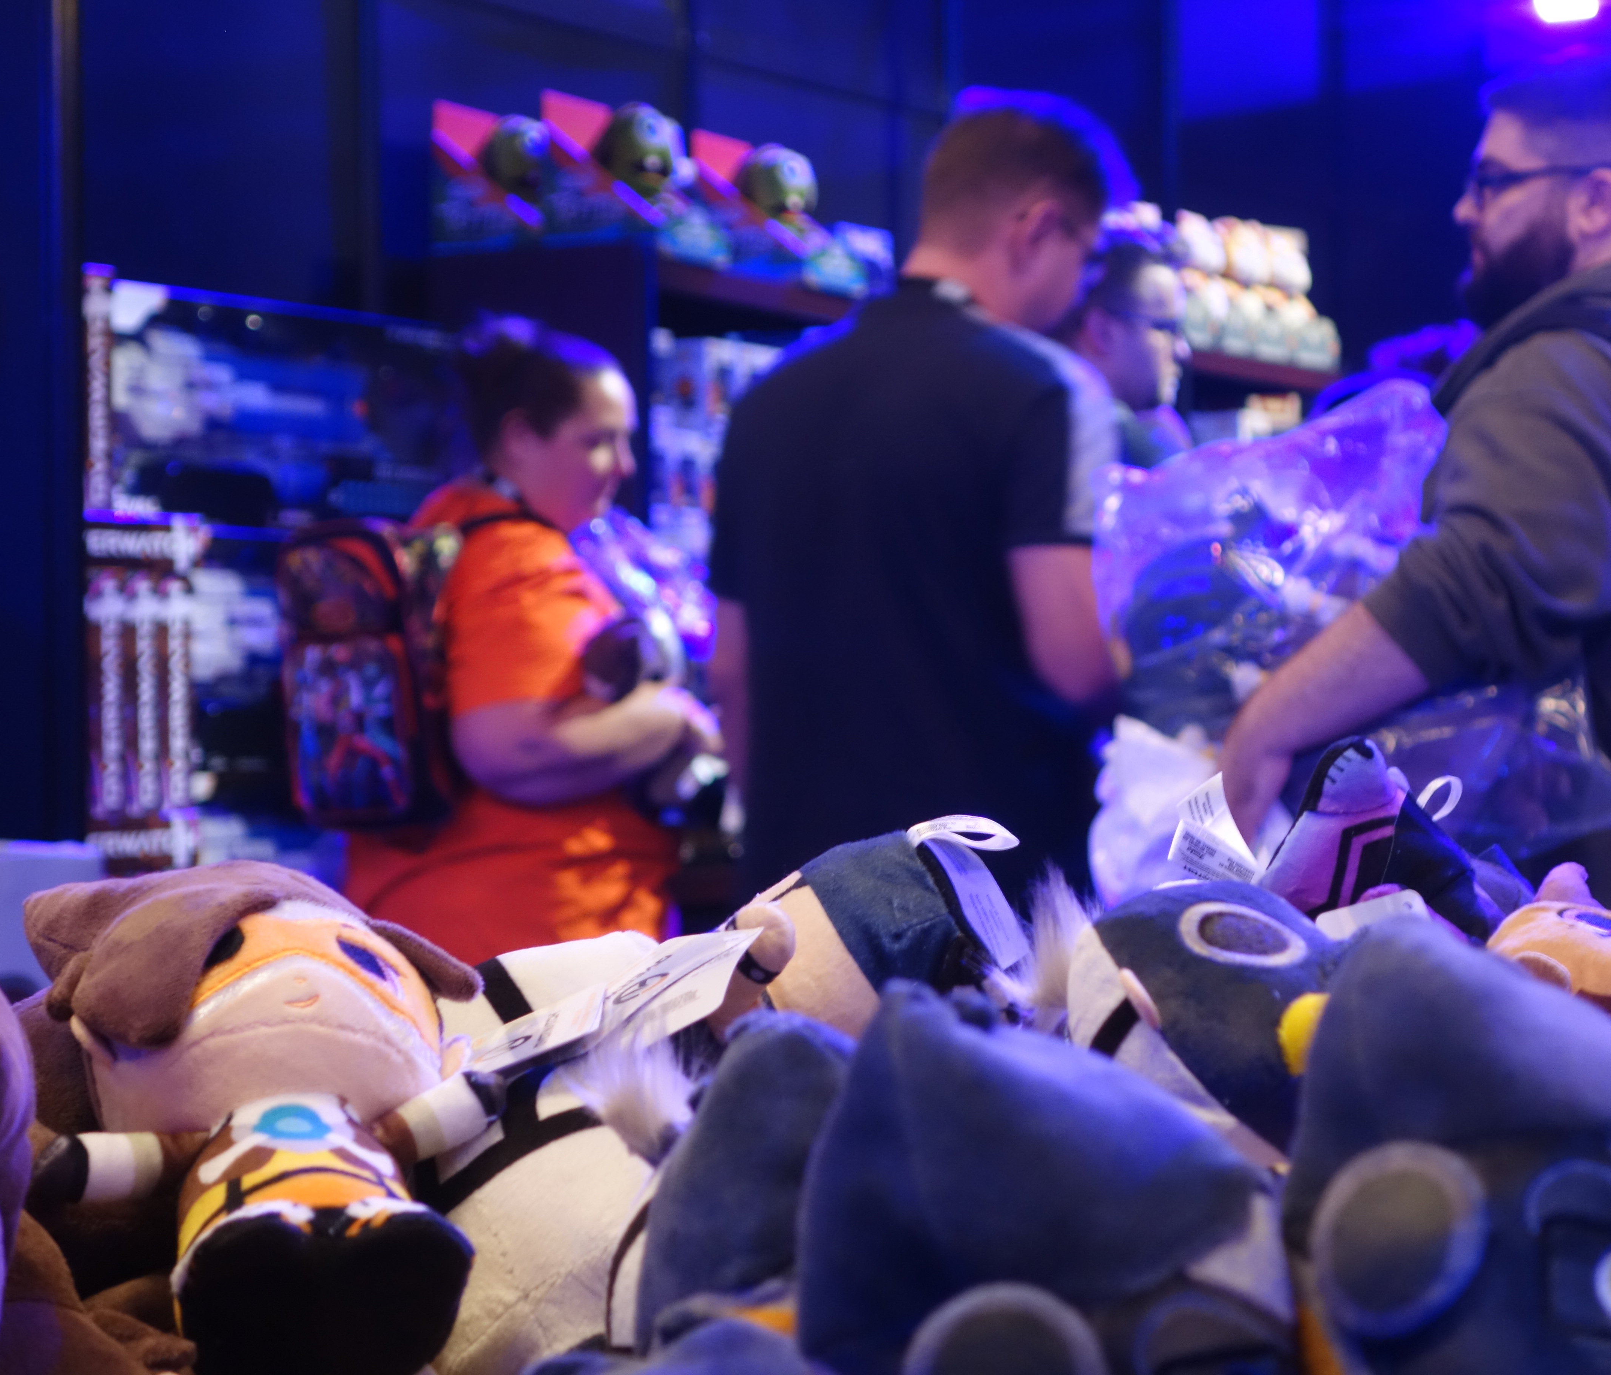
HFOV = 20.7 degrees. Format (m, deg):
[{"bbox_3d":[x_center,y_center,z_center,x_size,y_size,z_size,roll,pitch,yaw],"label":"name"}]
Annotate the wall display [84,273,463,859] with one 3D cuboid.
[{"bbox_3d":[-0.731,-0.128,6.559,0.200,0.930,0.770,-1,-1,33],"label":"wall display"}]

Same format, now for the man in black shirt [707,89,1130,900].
[{"bbox_3d":[0.124,0.280,4.482,0.500,1.780,0.380,-1,-1,37],"label":"man in black shirt"}]

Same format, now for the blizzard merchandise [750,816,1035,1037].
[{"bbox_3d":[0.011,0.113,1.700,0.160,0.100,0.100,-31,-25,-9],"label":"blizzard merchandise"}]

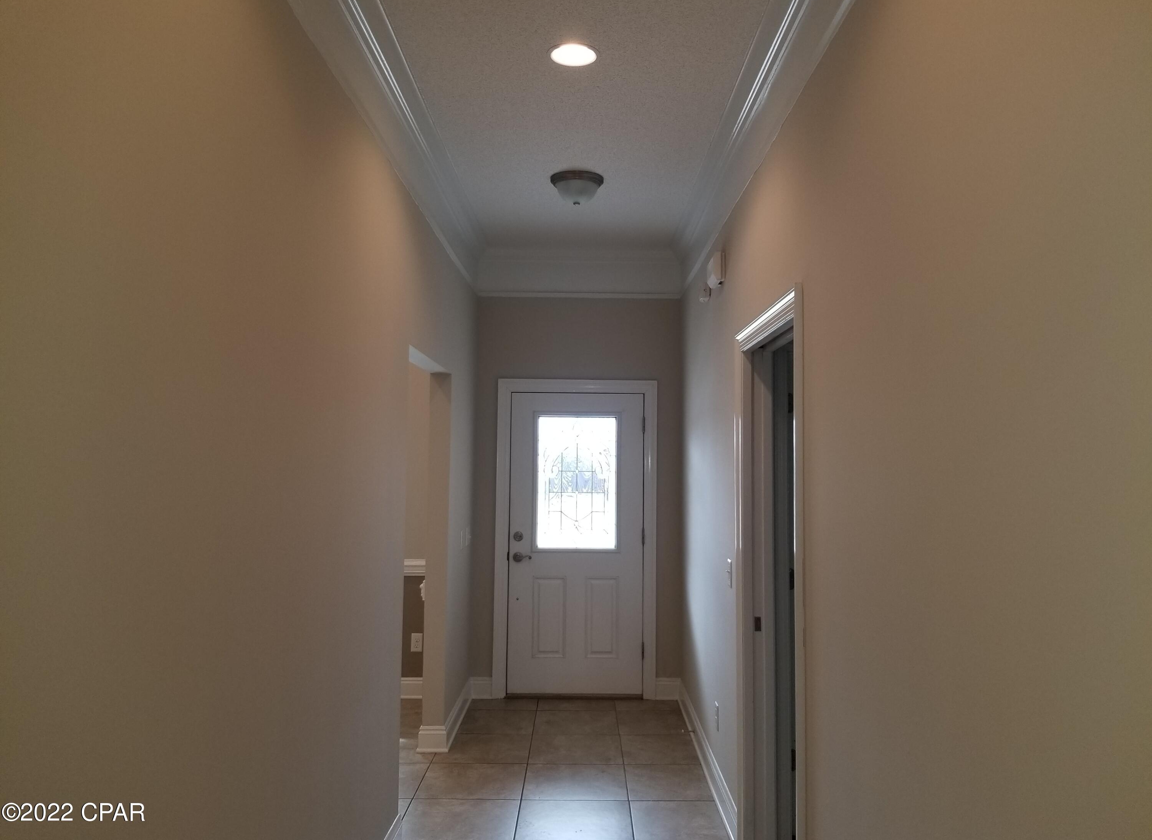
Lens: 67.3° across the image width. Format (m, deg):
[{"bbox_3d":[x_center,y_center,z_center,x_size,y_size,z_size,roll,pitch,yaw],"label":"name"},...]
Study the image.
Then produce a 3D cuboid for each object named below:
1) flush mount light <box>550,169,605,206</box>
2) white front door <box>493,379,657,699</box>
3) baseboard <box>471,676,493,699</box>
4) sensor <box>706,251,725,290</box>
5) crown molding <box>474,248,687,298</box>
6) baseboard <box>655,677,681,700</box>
[{"bbox_3d":[0.007,-1.175,4.499,0.272,0.152,0.272,1,-3,1],"label":"flush mount light"},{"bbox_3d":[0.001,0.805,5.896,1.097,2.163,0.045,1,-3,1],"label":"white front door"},{"bbox_3d":[-0.634,1.808,5.835,0.152,0.140,0.022,1,-3,1],"label":"baseboard"},{"bbox_3d":[0.679,-0.724,4.203,0.060,0.138,0.190,1,-3,1],"label":"sensor"},{"bbox_3d":[0.025,-1.008,5.948,1.411,0.330,0.085,1,-3,1],"label":"crown molding"},{"bbox_3d":[0.620,1.821,5.822,0.162,0.140,0.022,1,-3,1],"label":"baseboard"}]

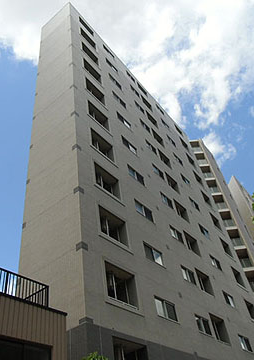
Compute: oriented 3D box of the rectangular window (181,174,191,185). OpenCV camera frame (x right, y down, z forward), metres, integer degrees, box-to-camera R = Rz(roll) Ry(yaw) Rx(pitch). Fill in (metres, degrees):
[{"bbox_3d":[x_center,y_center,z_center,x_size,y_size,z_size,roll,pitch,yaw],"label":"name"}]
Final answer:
[{"bbox_3d":[5.496,0.189,30.877,0.150,0.847,1.650,-33,-48,22],"label":"rectangular window"}]

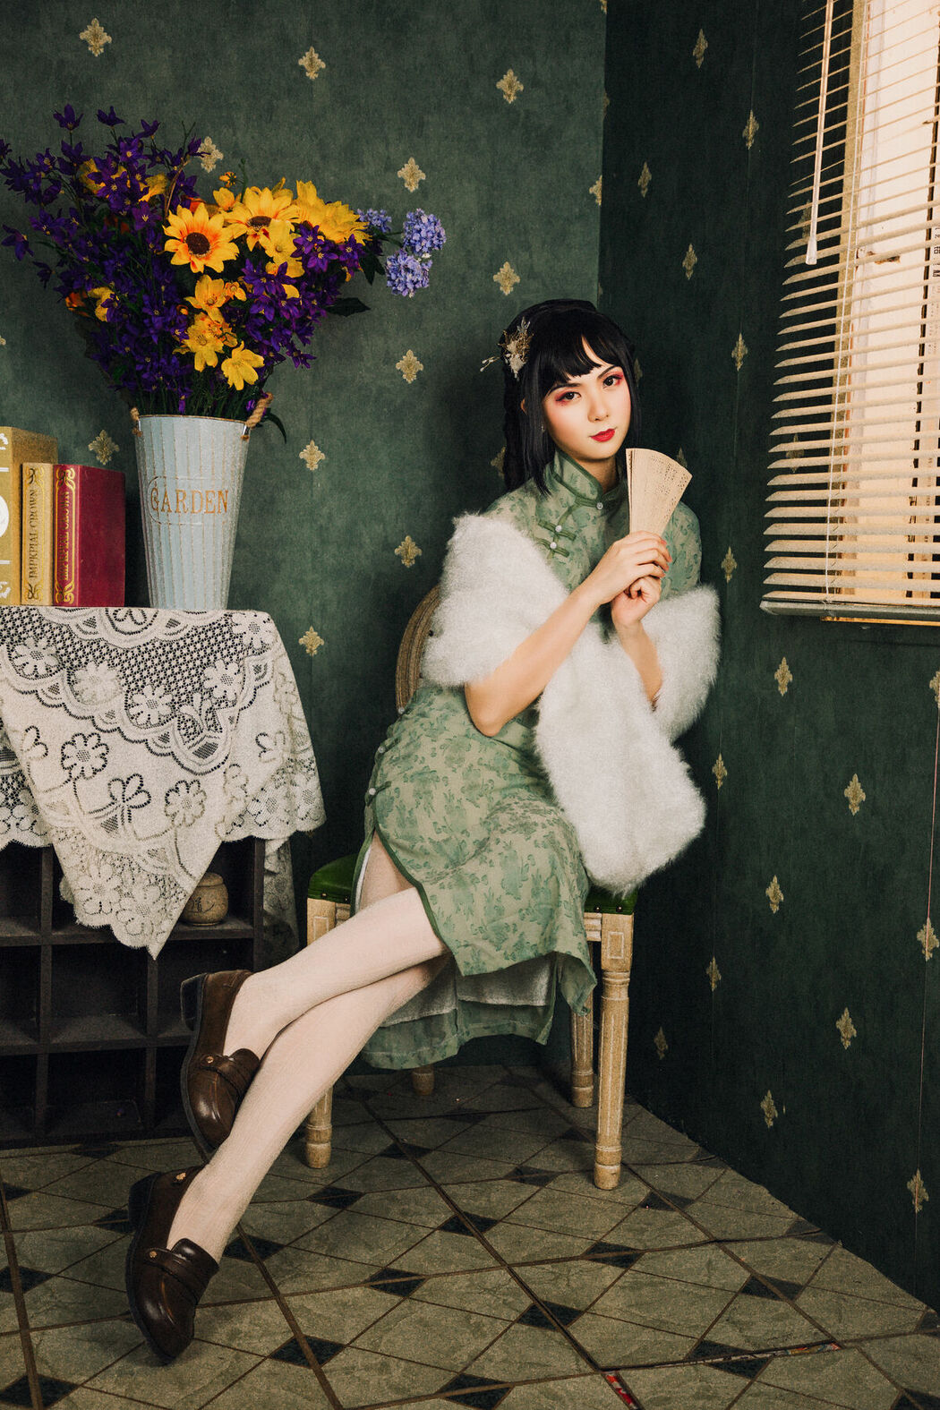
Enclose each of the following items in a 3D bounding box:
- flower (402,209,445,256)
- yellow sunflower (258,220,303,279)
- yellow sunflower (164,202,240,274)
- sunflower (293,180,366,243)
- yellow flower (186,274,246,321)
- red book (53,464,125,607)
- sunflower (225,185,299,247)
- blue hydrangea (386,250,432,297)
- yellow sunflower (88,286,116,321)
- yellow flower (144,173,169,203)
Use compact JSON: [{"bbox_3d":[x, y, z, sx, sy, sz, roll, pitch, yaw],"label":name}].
[{"bbox_3d":[-0.072,-0.732,2.730,0.068,0.073,0.066,0,5,-10],"label":"flower"},{"bbox_3d":[-0.283,-0.683,2.640,0.067,0.085,0.045,0,-5,-10],"label":"yellow sunflower"},{"bbox_3d":[-0.404,-0.702,2.650,0.113,0.106,0.045,0,0,-10],"label":"yellow sunflower"},{"bbox_3d":[-0.212,-0.750,2.680,0.098,0.092,0.060,-1,-6,-22],"label":"sunflower"},{"bbox_3d":[-0.381,-0.611,2.640,0.087,0.070,0.050,1,5,-7],"label":"yellow flower"},{"bbox_3d":[-0.590,-0.260,2.740,0.044,0.212,0.152,3,5,15],"label":"red book"},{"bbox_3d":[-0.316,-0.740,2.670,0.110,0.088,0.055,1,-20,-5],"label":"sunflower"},{"bbox_3d":[-0.094,-0.666,2.720,0.069,0.072,0.066,0,5,-10],"label":"blue hydrangea"},{"bbox_3d":[-0.557,-0.608,2.670,0.048,0.056,0.040,3,1,15],"label":"yellow sunflower"},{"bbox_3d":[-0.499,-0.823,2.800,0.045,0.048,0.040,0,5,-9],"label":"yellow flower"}]

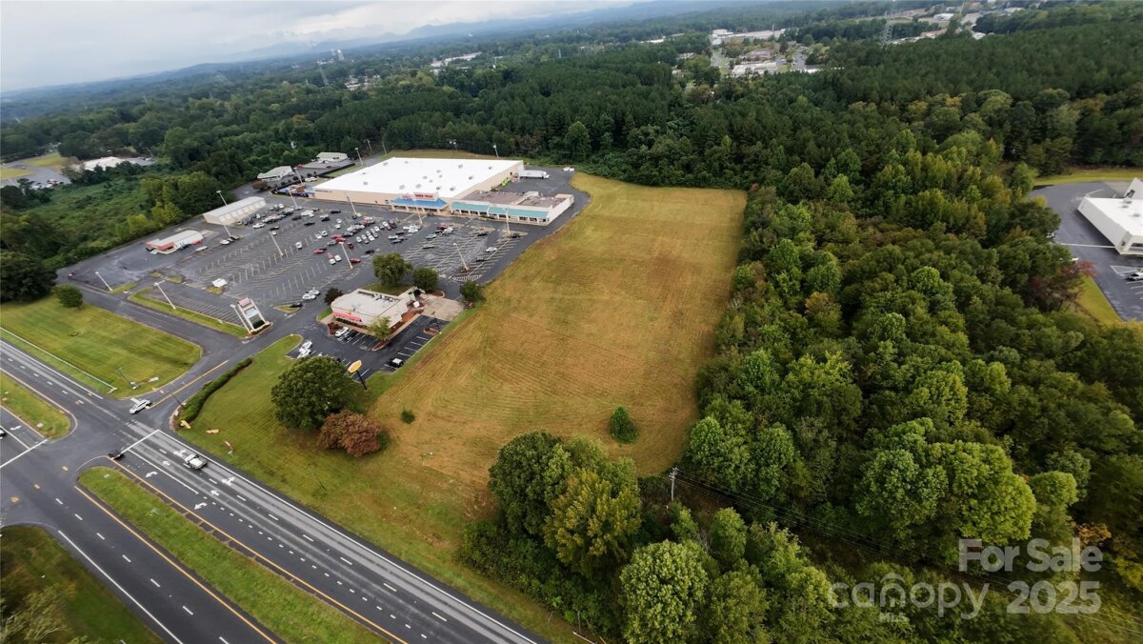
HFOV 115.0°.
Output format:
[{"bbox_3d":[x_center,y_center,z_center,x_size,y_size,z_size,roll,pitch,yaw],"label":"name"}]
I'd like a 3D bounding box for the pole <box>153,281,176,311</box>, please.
[{"bbox_3d":[-177.130,-10.960,158.580,2.000,12.000,1.200,11,41,20],"label":"pole"}]

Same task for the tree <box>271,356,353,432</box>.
[{"bbox_3d":[-69.600,20.400,99.500,18.800,20.300,18.800,-3,38,3],"label":"tree"}]

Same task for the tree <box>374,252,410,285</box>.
[{"bbox_3d":[-77.900,-22.400,159.500,15.600,15.200,15.600,-3,38,3],"label":"tree"}]

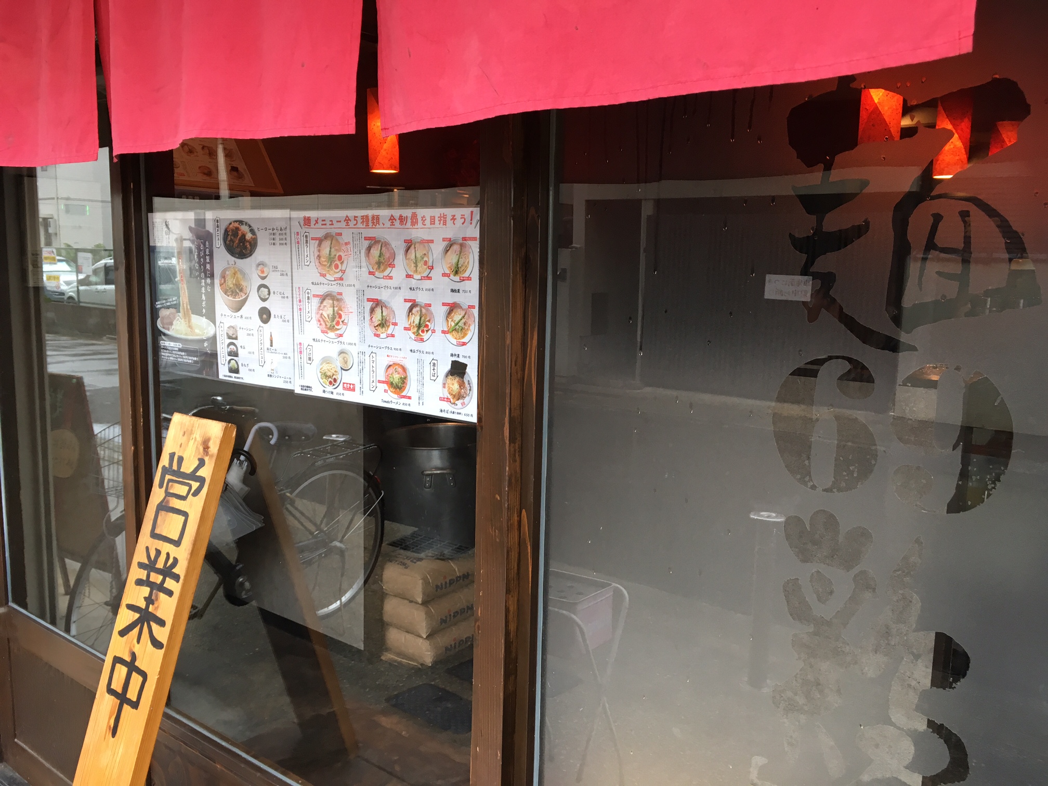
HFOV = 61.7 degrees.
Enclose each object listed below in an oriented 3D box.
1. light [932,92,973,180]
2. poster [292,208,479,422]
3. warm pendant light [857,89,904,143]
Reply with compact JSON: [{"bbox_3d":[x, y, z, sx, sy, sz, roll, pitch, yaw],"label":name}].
[{"bbox_3d":[1.572,-0.954,3.211,0.114,0.330,0.114,8,10,37],"label":"light"},{"bbox_3d":[-0.219,-0.126,1.342,0.421,0.302,0.004,8,10,37],"label":"poster"},{"bbox_3d":[1.062,-0.876,2.600,0.114,0.330,0.114,8,10,37],"label":"warm pendant light"}]

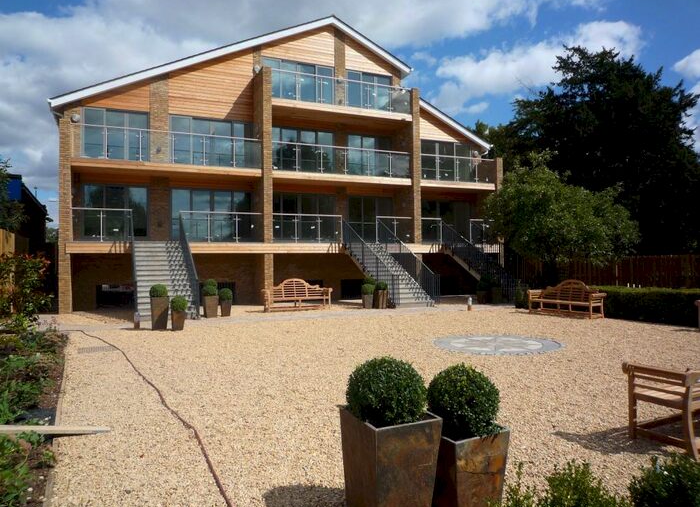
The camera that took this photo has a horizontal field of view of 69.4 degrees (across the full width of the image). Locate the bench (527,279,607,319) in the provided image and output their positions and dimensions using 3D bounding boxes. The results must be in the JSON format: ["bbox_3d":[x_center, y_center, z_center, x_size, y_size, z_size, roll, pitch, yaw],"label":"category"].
[{"bbox_3d":[6.268,1.285,14.772,0.650,1.040,2.150,0,-1,-31],"label":"bench"}]

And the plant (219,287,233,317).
[{"bbox_3d":[-3.771,1.475,15.297,0.400,0.860,0.400,0,-1,-25],"label":"plant"}]

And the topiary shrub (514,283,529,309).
[{"bbox_3d":[5.750,1.388,16.927,0.500,0.870,0.500,0,-1,-25],"label":"topiary shrub"}]

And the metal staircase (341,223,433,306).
[{"bbox_3d":[1.352,0.251,19.996,1.740,3.350,4.200,0,-1,-25],"label":"metal staircase"}]

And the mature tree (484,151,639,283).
[{"bbox_3d":[7.691,-0.916,18.518,5.600,5.500,5.400,0,-1,-25],"label":"mature tree"}]

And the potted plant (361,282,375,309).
[{"bbox_3d":[0.596,1.447,17.404,0.460,0.880,0.460,0,-1,-25],"label":"potted plant"}]

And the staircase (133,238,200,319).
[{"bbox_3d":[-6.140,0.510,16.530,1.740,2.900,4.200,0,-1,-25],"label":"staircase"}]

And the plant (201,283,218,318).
[{"bbox_3d":[-4.218,1.408,15.160,0.480,1.000,0.480,0,-1,-25],"label":"plant"}]

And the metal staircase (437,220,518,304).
[{"bbox_3d":[5.983,0.230,22.134,1.740,3.350,4.200,0,-1,-25],"label":"metal staircase"}]

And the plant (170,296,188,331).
[{"bbox_3d":[-4.132,1.420,12.243,0.420,0.860,0.420,0,-1,-25],"label":"plant"}]

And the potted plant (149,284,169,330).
[{"bbox_3d":[-4.693,1.311,12.378,0.490,1.100,0.490,0,-1,-25],"label":"potted plant"}]

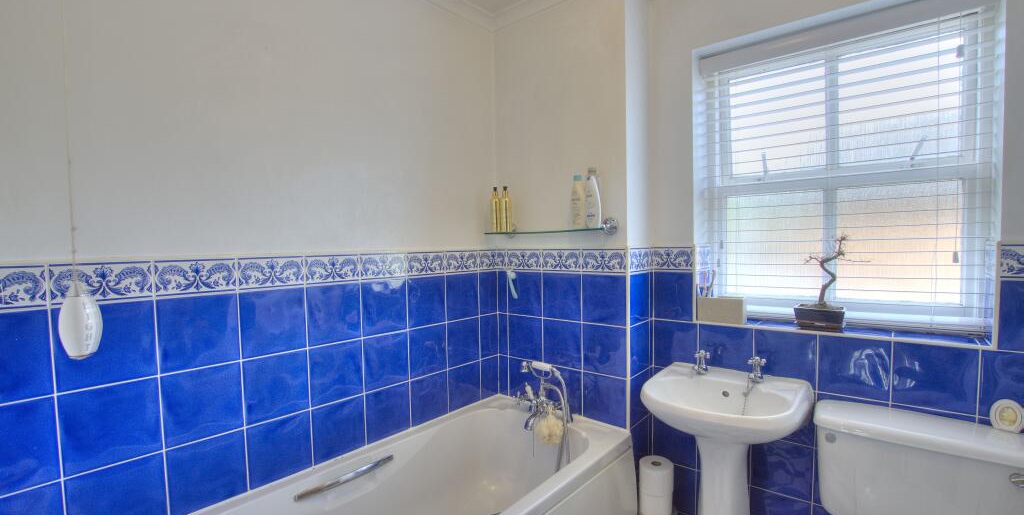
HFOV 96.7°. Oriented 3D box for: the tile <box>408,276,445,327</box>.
[{"bbox_3d":[-0.346,0.179,1.864,0.009,0.200,0.199,1,2,40],"label":"tile"}]

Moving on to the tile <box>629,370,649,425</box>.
[{"bbox_3d":[0.510,0.559,1.814,0.008,0.198,0.198,1,2,40],"label":"tile"}]

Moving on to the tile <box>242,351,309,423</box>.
[{"bbox_3d":[-0.730,0.400,1.413,0.010,0.198,0.197,0,2,41],"label":"tile"}]

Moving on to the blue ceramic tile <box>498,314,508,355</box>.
[{"bbox_3d":[-0.036,0.368,2.176,0.057,0.200,0.009,1,2,40],"label":"blue ceramic tile"}]

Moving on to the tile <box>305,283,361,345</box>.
[{"bbox_3d":[-0.605,0.193,1.558,0.009,0.200,0.199,1,2,40],"label":"tile"}]

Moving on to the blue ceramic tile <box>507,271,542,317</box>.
[{"bbox_3d":[0.060,0.165,2.070,0.199,0.200,0.010,1,2,41],"label":"blue ceramic tile"}]

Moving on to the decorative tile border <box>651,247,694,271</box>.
[{"bbox_3d":[0.658,0.007,1.869,0.177,0.095,0.010,0,2,41],"label":"decorative tile border"}]

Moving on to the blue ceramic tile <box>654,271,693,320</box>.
[{"bbox_3d":[0.674,0.162,1.899,0.174,0.200,0.009,1,2,40],"label":"blue ceramic tile"}]

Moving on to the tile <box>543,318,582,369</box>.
[{"bbox_3d":[0.217,0.371,1.956,0.200,0.200,0.010,1,3,40],"label":"tile"}]

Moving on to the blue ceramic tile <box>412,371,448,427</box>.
[{"bbox_3d":[-0.339,0.577,1.872,0.010,0.190,0.197,0,2,41],"label":"blue ceramic tile"}]

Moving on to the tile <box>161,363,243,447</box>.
[{"bbox_3d":[-0.838,0.397,1.240,0.008,0.198,0.198,1,2,40],"label":"tile"}]

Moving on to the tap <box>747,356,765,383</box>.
[{"bbox_3d":[0.874,0.405,1.628,0.058,0.088,0.095,1,2,40],"label":"tap"}]

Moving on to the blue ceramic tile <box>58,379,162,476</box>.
[{"bbox_3d":[-0.961,0.403,1.096,0.008,0.198,0.198,1,2,40],"label":"blue ceramic tile"}]

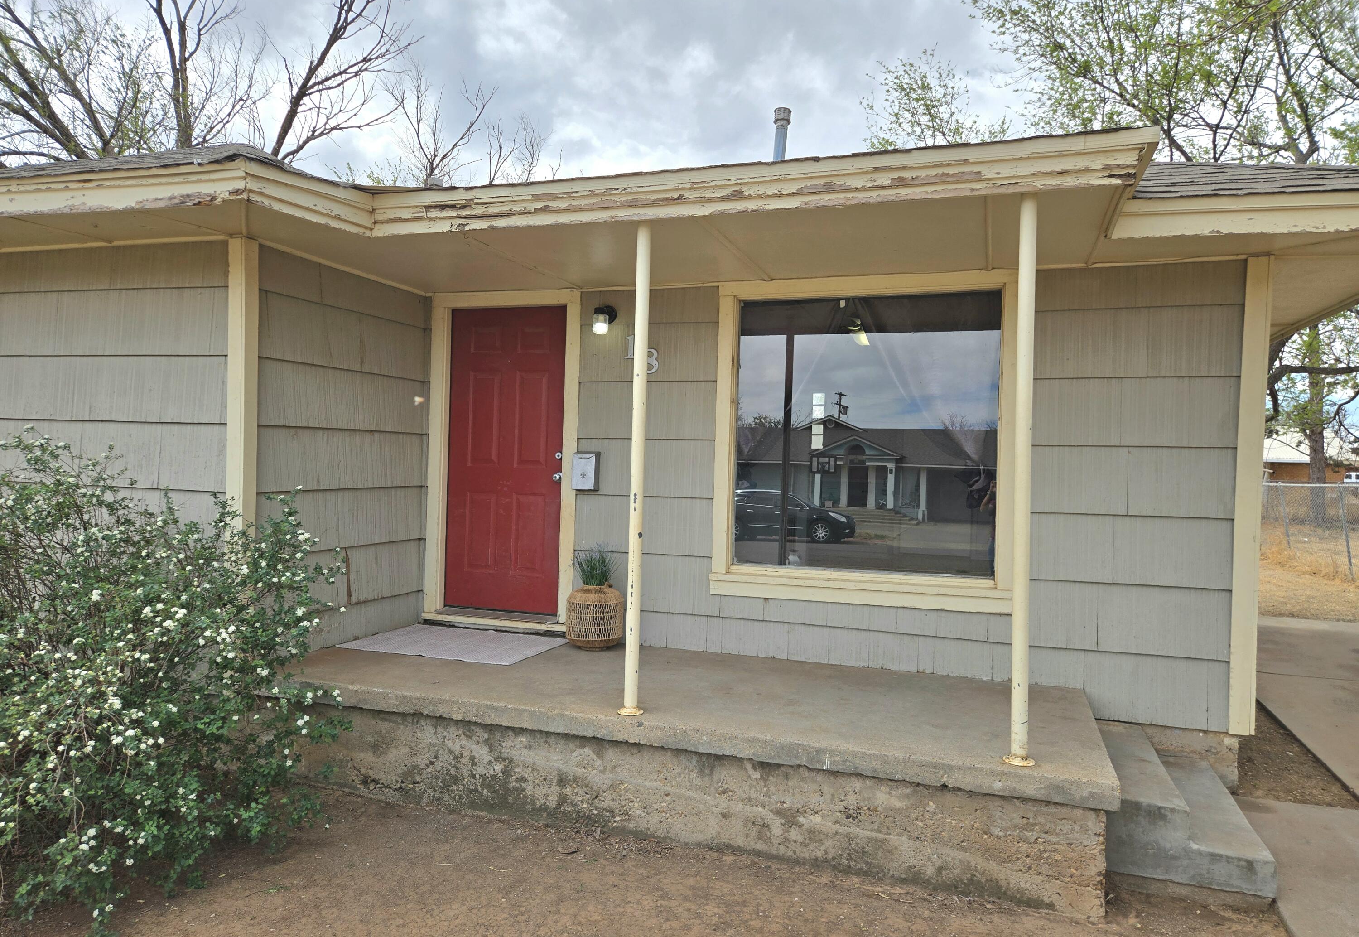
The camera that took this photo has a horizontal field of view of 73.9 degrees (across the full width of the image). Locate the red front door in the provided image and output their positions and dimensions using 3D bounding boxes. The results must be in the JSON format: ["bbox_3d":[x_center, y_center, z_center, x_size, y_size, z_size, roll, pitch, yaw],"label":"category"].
[{"bbox_3d":[-1.138,-0.066,6.056,0.910,2.030,0.050,1,1,19],"label":"red front door"}]

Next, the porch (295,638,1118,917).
[{"bbox_3d":[-0.091,1.385,4.785,4.200,0.520,1.530,1,1,19],"label":"porch"}]

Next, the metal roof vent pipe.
[{"bbox_3d":[0.969,-3.160,8.663,0.165,0.581,0.165,4,2,19],"label":"metal roof vent pipe"}]

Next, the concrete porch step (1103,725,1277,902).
[{"bbox_3d":[2.213,1.491,4.154,0.605,0.300,1.240,1,1,19],"label":"concrete porch step"}]

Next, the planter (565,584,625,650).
[{"bbox_3d":[-0.519,0.914,5.565,0.360,0.386,0.360,1,1,0],"label":"planter"}]

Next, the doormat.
[{"bbox_3d":[-1.371,1.081,5.629,1.203,0.012,0.807,1,1,19],"label":"doormat"}]

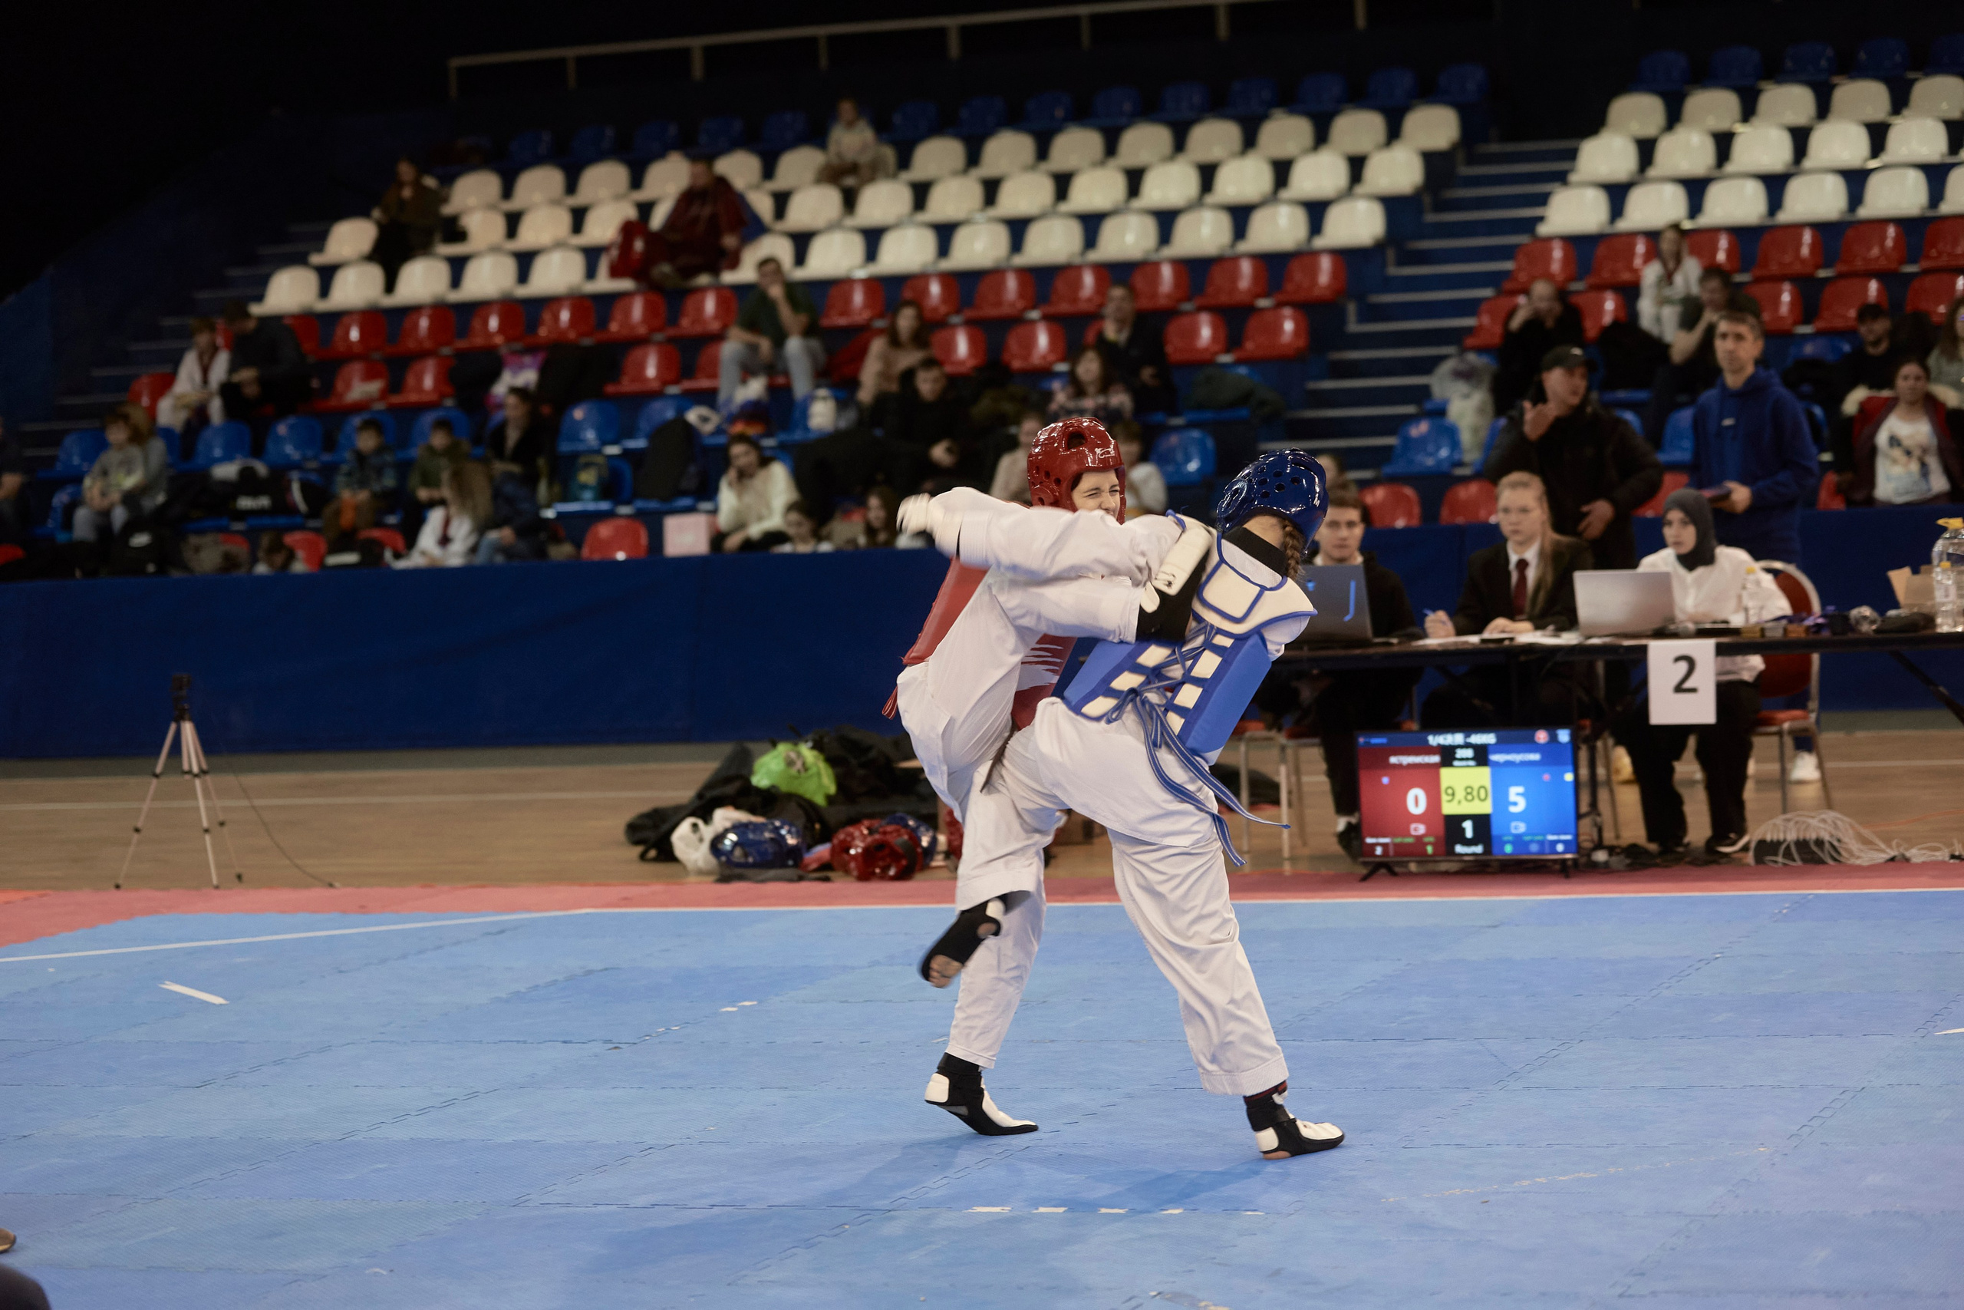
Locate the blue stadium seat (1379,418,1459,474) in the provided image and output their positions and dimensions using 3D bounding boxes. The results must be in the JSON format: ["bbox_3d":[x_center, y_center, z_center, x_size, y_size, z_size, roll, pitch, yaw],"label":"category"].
[{"bbox_3d":[2.357,-1.105,26.159,0.397,0.299,0.372,-2,3,19],"label":"blue stadium seat"}]

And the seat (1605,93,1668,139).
[{"bbox_3d":[4.094,-3.378,30.715,0.410,0.310,0.370,-2,3,20],"label":"seat"}]

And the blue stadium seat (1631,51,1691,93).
[{"bbox_3d":[4.514,-3.870,32.575,0.410,0.300,0.380,-2,3,18],"label":"blue stadium seat"}]

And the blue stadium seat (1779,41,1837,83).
[{"bbox_3d":[5.420,-3.892,32.202,0.397,0.299,0.372,-2,3,19],"label":"blue stadium seat"}]

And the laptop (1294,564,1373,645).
[{"bbox_3d":[1.160,-0.169,16.493,0.360,0.250,0.320,-1,3,25],"label":"laptop"}]

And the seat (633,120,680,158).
[{"bbox_3d":[-2.337,-3.587,34.453,0.400,0.315,0.370,-2,3,20],"label":"seat"}]

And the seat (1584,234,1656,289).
[{"bbox_3d":[3.725,-2.304,28.695,0.397,0.299,0.372,-2,3,19],"label":"seat"}]

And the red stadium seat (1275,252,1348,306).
[{"bbox_3d":[2.133,-2.448,31.944,0.400,0.305,0.390,-2,3,20],"label":"red stadium seat"}]

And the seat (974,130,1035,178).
[{"bbox_3d":[0.154,-3.319,32.579,0.400,0.315,0.370,-2,3,20],"label":"seat"}]

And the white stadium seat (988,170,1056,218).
[{"bbox_3d":[0.278,-3.257,34.783,0.400,0.305,0.390,-2,3,20],"label":"white stadium seat"}]

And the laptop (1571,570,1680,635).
[{"bbox_3d":[2.121,-0.171,16.085,0.320,0.210,0.270,-2,3,20],"label":"laptop"}]

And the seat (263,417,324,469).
[{"bbox_3d":[-4.058,-1.246,28.748,0.410,0.310,0.370,-2,3,20],"label":"seat"}]

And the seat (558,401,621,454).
[{"bbox_3d":[-2.340,-1.340,28.814,0.397,0.299,0.372,-2,3,19],"label":"seat"}]

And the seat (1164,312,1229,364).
[{"bbox_3d":[1.203,-1.759,27.210,0.395,0.290,0.355,-2,3,20],"label":"seat"}]

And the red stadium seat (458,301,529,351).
[{"bbox_3d":[-3.077,-2.051,30.763,0.400,0.315,0.370,-2,3,20],"label":"red stadium seat"}]

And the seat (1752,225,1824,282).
[{"bbox_3d":[4.702,-2.350,28.735,0.410,0.320,0.380,-2,3,19],"label":"seat"}]

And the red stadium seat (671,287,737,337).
[{"bbox_3d":[-1.739,-2.136,30.603,0.397,0.299,0.372,-2,3,19],"label":"red stadium seat"}]

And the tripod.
[{"bbox_3d":[-2.943,0.459,17.859,0.440,0.770,0.380,-3,3,-9],"label":"tripod"}]

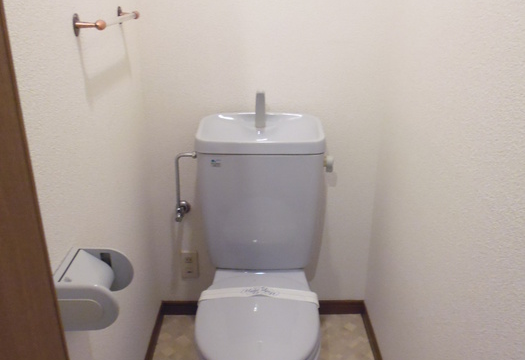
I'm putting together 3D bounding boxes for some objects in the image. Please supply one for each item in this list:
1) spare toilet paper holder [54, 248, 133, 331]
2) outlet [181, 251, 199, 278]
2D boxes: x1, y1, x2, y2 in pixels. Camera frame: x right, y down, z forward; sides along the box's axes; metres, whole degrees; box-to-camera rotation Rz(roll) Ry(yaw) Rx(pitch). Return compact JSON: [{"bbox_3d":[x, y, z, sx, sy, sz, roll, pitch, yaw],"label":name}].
[{"bbox_3d":[-0.351,0.227,1.027,0.127,0.110,0.148,0,23,-1],"label":"spare toilet paper holder"},{"bbox_3d":[-0.291,0.348,1.959,0.069,0.120,0.012,0,23,-1],"label":"outlet"}]

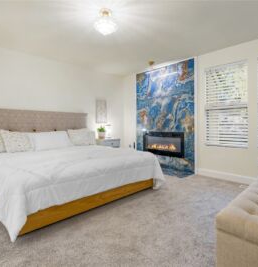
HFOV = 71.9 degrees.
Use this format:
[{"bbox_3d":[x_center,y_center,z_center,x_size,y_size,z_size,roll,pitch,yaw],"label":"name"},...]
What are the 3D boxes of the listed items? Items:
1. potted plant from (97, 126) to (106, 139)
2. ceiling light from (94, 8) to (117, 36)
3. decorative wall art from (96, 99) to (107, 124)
[{"bbox_3d":[-0.673,-0.036,4.381,0.220,0.320,0.220,0,2,0],"label":"potted plant"},{"bbox_3d":[-0.293,-1.377,2.219,0.284,0.305,0.284,0,2,0],"label":"ceiling light"},{"bbox_3d":[-0.742,-0.586,4.816,0.350,0.640,0.030,-2,3,-43],"label":"decorative wall art"}]

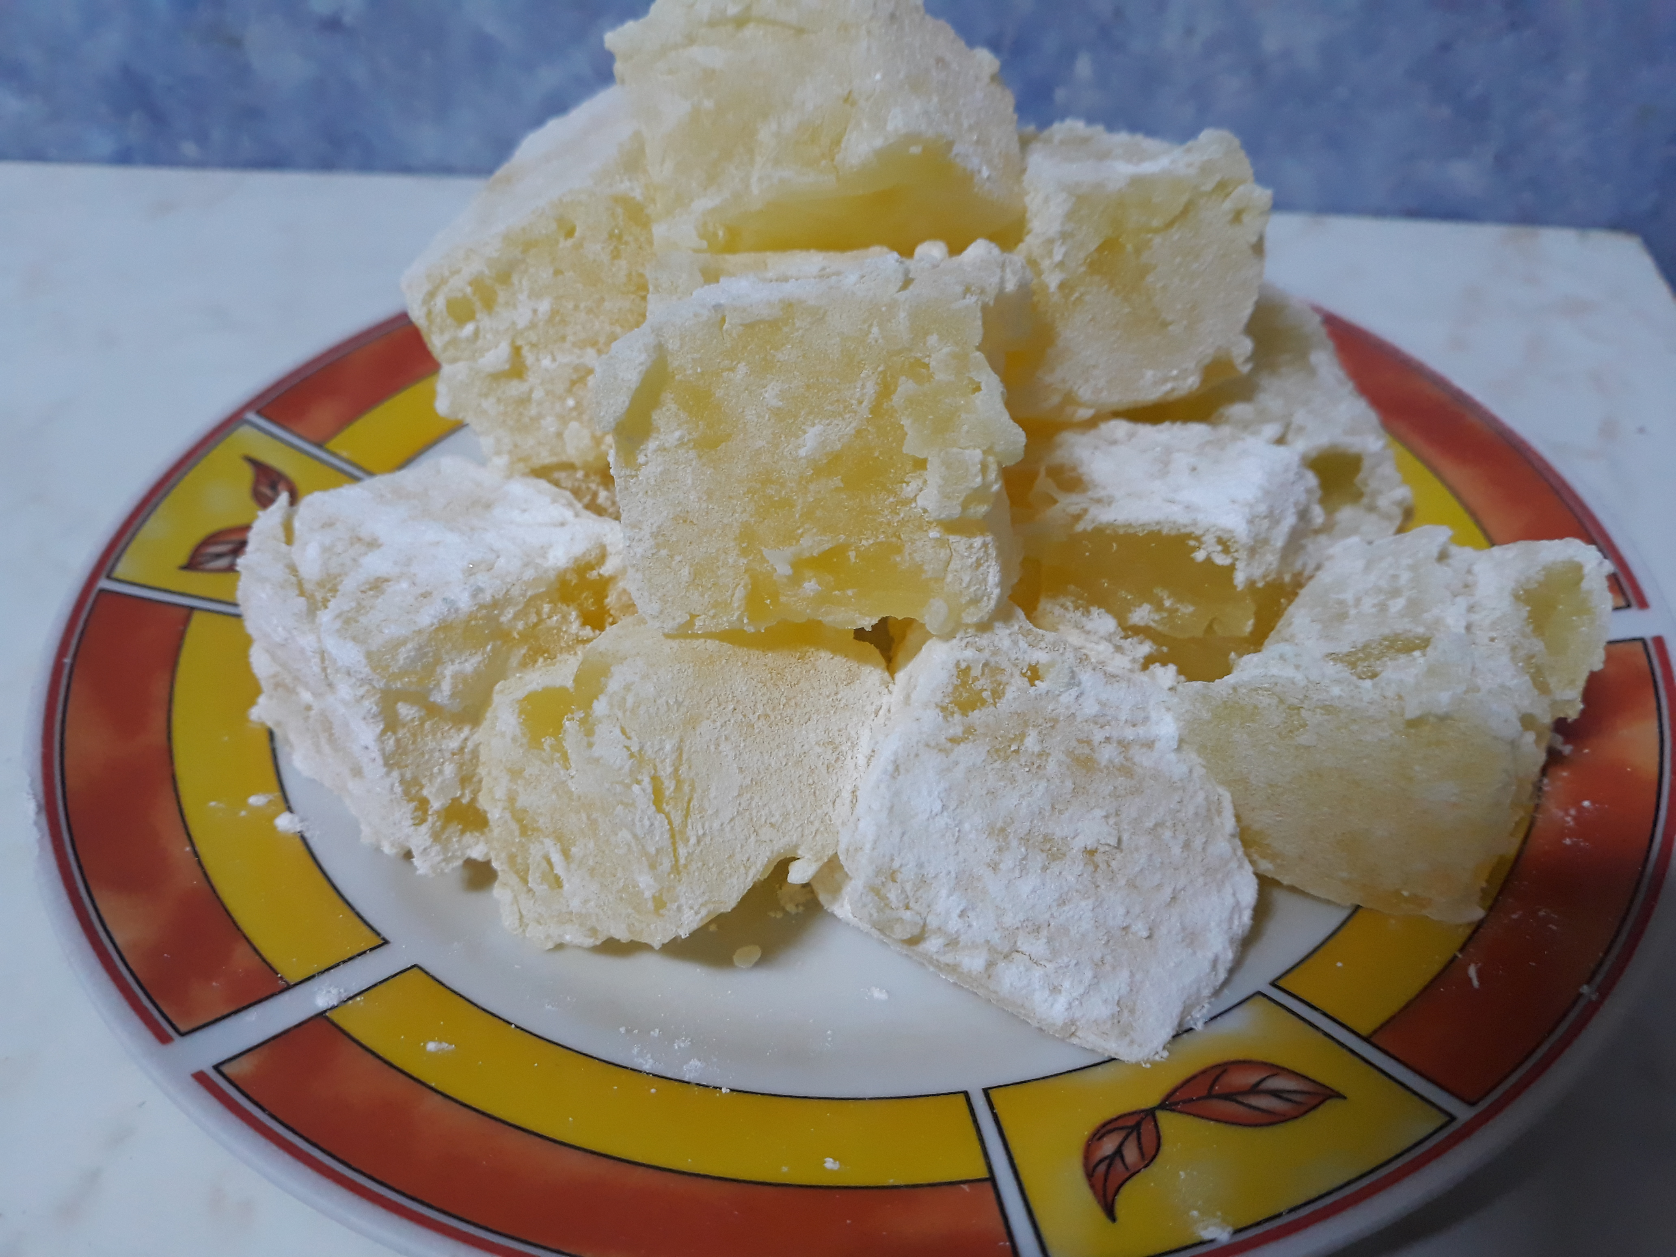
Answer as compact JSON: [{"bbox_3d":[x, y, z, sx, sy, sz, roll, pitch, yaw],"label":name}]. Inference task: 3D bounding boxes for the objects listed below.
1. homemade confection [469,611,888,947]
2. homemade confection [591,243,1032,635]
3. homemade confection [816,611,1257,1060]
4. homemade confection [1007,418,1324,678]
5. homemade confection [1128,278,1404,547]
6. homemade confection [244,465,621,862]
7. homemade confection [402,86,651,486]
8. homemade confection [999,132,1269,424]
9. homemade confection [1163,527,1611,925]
[{"bbox_3d":[-0.017,0.017,0.147,0.028,0.027,0.035,-8,-2,42],"label":"homemade confection"},{"bbox_3d":[0.001,-0.022,0.147,0.038,0.034,0.040,1,18,13],"label":"homemade confection"},{"bbox_3d":[0.024,0.018,0.139,0.034,0.033,0.038,11,8,26],"label":"homemade confection"},{"bbox_3d":[0.046,-0.013,0.192,0.035,0.025,0.032,7,35,26],"label":"homemade confection"},{"bbox_3d":[0.062,-0.030,0.203,0.034,0.025,0.038,-8,36,7],"label":"homemade confection"},{"bbox_3d":[-0.049,0.002,0.165,0.034,0.031,0.036,-24,40,-35],"label":"homemade confection"},{"bbox_3d":[-0.031,-0.051,0.180,0.042,0.030,0.039,-21,32,17],"label":"homemade confection"},{"bbox_3d":[0.045,-0.058,0.203,0.032,0.032,0.034,-1,32,11],"label":"homemade confection"},{"bbox_3d":[0.066,0.010,0.154,0.033,0.028,0.040,10,34,38],"label":"homemade confection"}]

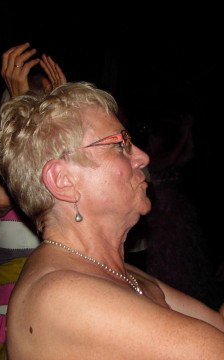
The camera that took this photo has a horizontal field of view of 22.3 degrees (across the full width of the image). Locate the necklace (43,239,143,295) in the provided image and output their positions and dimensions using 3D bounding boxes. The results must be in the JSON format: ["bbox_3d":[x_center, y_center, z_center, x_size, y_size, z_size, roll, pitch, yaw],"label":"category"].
[{"bbox_3d":[-0.029,0.137,0.893,0.158,0.088,0.137,0,7,0],"label":"necklace"}]

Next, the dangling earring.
[{"bbox_3d":[-0.048,0.045,0.812,0.011,0.031,0.010,0,7,0],"label":"dangling earring"}]

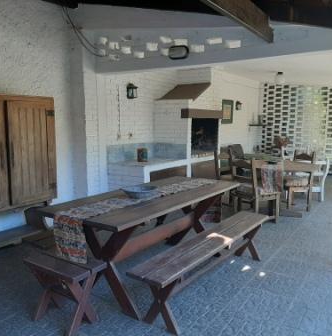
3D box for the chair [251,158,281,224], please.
[{"bbox_3d":[1.433,0.316,4.939,0.433,0.906,0.412,2,8,14],"label":"chair"}]

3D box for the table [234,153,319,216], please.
[{"bbox_3d":[1.809,0.263,5.891,0.820,0.760,1.500,-3,8,-18],"label":"table"}]

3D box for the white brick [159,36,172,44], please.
[{"bbox_3d":[-0.001,-1.529,4.038,0.185,0.070,0.080,5,10,36],"label":"white brick"}]

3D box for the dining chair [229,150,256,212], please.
[{"bbox_3d":[1.186,0.274,5.110,0.464,0.948,0.433,6,10,41],"label":"dining chair"}]

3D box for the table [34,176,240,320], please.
[{"bbox_3d":[-0.078,0.627,3.169,0.800,0.783,1.897,5,9,35],"label":"table"}]

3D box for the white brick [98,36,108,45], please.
[{"bbox_3d":[-0.846,-1.726,4.556,0.118,0.077,0.082,5,9,32],"label":"white brick"}]

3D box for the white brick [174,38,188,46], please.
[{"bbox_3d":[0.189,-1.564,4.183,0.200,0.078,0.100,5,9,35],"label":"white brick"}]

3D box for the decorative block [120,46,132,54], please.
[{"bbox_3d":[-0.521,-1.540,4.423,0.185,0.075,0.080,5,10,36],"label":"decorative block"}]

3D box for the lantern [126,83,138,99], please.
[{"bbox_3d":[-0.515,-1.187,5.174,0.154,0.247,0.134,5,9,35],"label":"lantern"}]

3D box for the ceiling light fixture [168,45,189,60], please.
[{"bbox_3d":[0.151,-1.334,3.902,0.245,0.150,0.100,5,10,36],"label":"ceiling light fixture"}]

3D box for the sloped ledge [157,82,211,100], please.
[{"bbox_3d":[0.317,-1.344,5.972,0.800,0.370,0.750,5,10,36],"label":"sloped ledge"}]

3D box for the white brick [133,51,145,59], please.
[{"bbox_3d":[-0.379,-1.553,4.591,0.200,0.080,0.100,5,9,35],"label":"white brick"}]

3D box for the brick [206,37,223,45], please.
[{"bbox_3d":[0.528,-1.378,3.665,0.185,0.062,0.080,5,10,36],"label":"brick"}]

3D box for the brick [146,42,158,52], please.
[{"bbox_3d":[-0.167,-1.492,4.167,0.180,0.082,0.080,5,10,36],"label":"brick"}]

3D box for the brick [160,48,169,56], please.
[{"bbox_3d":[-0.006,-1.396,4.067,0.129,0.077,0.082,5,9,32],"label":"brick"}]

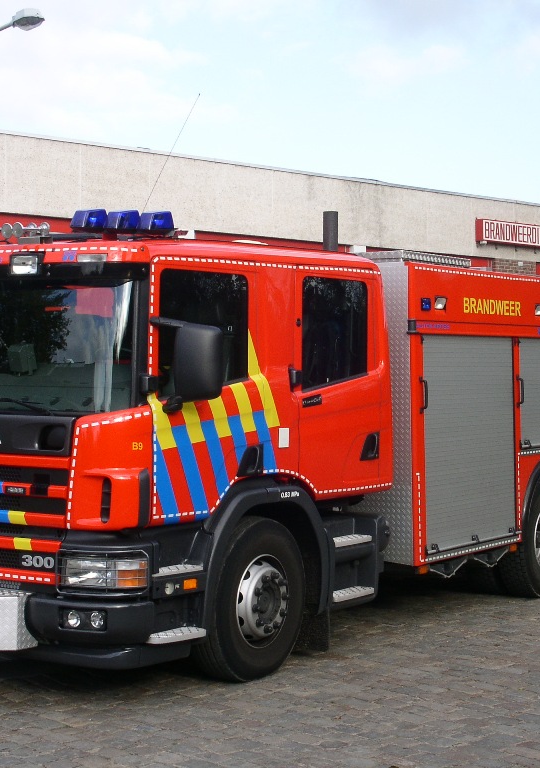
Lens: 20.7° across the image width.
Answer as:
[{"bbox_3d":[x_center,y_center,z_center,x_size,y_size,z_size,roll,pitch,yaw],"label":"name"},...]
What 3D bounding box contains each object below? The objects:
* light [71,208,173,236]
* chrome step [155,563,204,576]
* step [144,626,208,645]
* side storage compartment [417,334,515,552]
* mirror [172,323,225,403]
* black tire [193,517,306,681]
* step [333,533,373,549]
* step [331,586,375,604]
[{"bbox_3d":[-0.904,-0.992,9.017,0.610,0.145,0.230,0,1,-14],"label":"light"},{"bbox_3d":[-0.598,1.116,8.864,0.140,0.035,0.460,1,1,35],"label":"chrome step"},{"bbox_3d":[-0.589,1.507,8.861,0.160,0.045,0.480,1,1,35],"label":"step"},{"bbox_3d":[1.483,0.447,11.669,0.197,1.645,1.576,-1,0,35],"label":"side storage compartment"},{"bbox_3d":[-0.417,-0.117,8.436,0.256,0.458,0.158,-1,0,35],"label":"mirror"},{"bbox_3d":[-0.154,1.379,9.448,0.295,1.034,1.034,-1,0,35],"label":"black tire"},{"bbox_3d":[0.521,1.074,10.271,0.133,0.049,0.502,-1,0,35],"label":"step"},{"bbox_3d":[0.532,1.485,10.463,0.150,0.045,0.550,1,1,35],"label":"step"}]

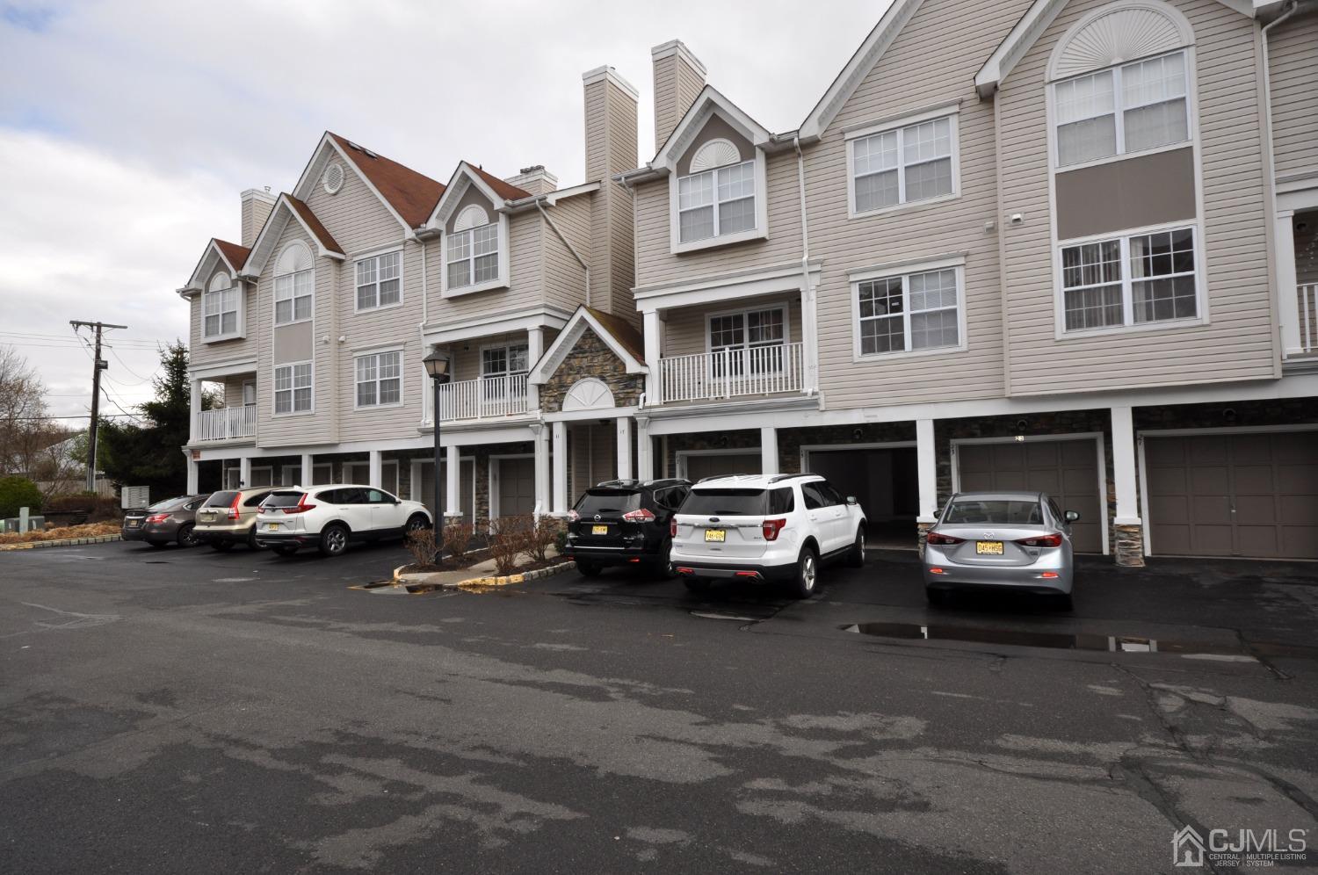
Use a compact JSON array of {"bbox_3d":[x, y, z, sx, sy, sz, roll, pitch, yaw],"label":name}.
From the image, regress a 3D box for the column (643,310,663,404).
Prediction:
[{"bbox_3d":[-0.139,-1.839,17.730,0.320,2.150,0.280,-3,-4,31],"label":"column"}]

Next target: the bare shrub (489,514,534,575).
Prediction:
[{"bbox_3d":[-2.822,2.026,14.636,0.830,1.100,0.830,-2,-3,0],"label":"bare shrub"}]

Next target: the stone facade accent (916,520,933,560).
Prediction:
[{"bbox_3d":[5.264,1.983,14.808,0.420,0.700,0.420,-3,-3,31],"label":"stone facade accent"}]

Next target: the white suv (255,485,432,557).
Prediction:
[{"bbox_3d":[-8.011,2.085,20.218,1.870,1.690,4.600,-3,-3,27],"label":"white suv"}]

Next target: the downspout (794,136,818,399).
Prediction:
[{"bbox_3d":[2.998,-3.585,15.971,0.180,5.450,0.250,-3,-3,31],"label":"downspout"}]

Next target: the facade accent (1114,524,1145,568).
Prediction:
[{"bbox_3d":[7.842,1.776,12.794,0.400,0.710,0.360,-3,-4,31],"label":"facade accent"}]

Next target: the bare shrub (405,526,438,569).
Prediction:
[{"bbox_3d":[-4.750,2.141,15.360,0.680,0.820,0.680,-3,-4,31],"label":"bare shrub"}]

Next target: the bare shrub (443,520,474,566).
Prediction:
[{"bbox_3d":[-4.221,2.130,16.126,0.700,0.880,0.700,-3,-4,31],"label":"bare shrub"}]

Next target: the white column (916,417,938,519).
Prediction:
[{"bbox_3d":[5.093,0.638,14.483,0.340,1.930,0.310,-3,-4,31],"label":"white column"}]

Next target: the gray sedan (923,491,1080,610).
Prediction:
[{"bbox_3d":[5.028,1.493,11.256,1.830,1.450,4.580,-3,-3,28],"label":"gray sedan"}]

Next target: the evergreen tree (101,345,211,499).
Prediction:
[{"bbox_3d":[-23.284,-0.344,35.456,4.500,8.160,4.500,-3,-4,31],"label":"evergreen tree"}]

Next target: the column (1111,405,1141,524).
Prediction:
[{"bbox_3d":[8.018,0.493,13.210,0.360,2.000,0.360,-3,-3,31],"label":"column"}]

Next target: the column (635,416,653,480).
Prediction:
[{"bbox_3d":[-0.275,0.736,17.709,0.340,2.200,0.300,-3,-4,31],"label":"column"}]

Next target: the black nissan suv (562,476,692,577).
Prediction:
[{"bbox_3d":[0.129,1.683,15.265,1.850,1.720,4.640,-3,-3,31],"label":"black nissan suv"}]

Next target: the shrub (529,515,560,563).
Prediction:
[{"bbox_3d":[-2.414,2.077,16.045,0.680,1.000,0.680,-2,-3,0],"label":"shrub"}]

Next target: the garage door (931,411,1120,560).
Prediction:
[{"bbox_3d":[7.084,1.070,14.776,2.780,2.300,0.180,-3,-4,31],"label":"garage door"}]

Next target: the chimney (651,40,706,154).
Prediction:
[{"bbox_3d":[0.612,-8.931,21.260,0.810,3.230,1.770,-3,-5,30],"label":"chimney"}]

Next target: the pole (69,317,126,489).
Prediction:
[{"bbox_3d":[-27.861,-0.918,37.738,2.400,9.750,0.350,1,-4,-36],"label":"pole"}]

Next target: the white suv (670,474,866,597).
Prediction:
[{"bbox_3d":[2.178,1.545,13.322,2.020,1.780,5.030,-3,-3,30],"label":"white suv"}]

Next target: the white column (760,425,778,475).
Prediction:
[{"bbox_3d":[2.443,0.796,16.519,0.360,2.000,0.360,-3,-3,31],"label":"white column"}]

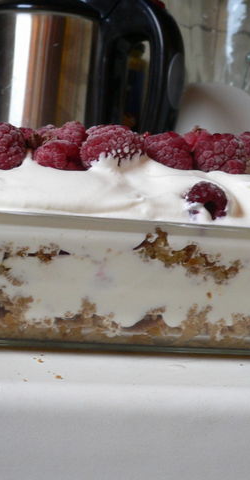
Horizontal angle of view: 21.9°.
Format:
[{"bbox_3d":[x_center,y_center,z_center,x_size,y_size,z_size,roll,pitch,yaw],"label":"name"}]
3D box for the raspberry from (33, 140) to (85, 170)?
[{"bbox_3d":[-0.029,-0.037,0.287,0.024,0.015,0.021,3,1,-6],"label":"raspberry"}]

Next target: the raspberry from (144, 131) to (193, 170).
[{"bbox_3d":[0.019,-0.039,0.287,0.021,0.018,0.021,3,3,-6],"label":"raspberry"}]

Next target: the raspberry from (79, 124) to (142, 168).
[{"bbox_3d":[-0.006,-0.042,0.288,0.028,0.020,0.022,3,1,-6],"label":"raspberry"}]

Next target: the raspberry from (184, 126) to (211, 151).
[{"bbox_3d":[0.036,-0.050,0.325,0.021,0.018,0.021,3,1,-6],"label":"raspberry"}]

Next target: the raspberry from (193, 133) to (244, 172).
[{"bbox_3d":[0.042,-0.039,0.291,0.021,0.019,0.021,3,3,-6],"label":"raspberry"}]

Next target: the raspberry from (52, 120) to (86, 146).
[{"bbox_3d":[-0.027,-0.050,0.312,0.021,0.018,0.021,3,1,-6],"label":"raspberry"}]

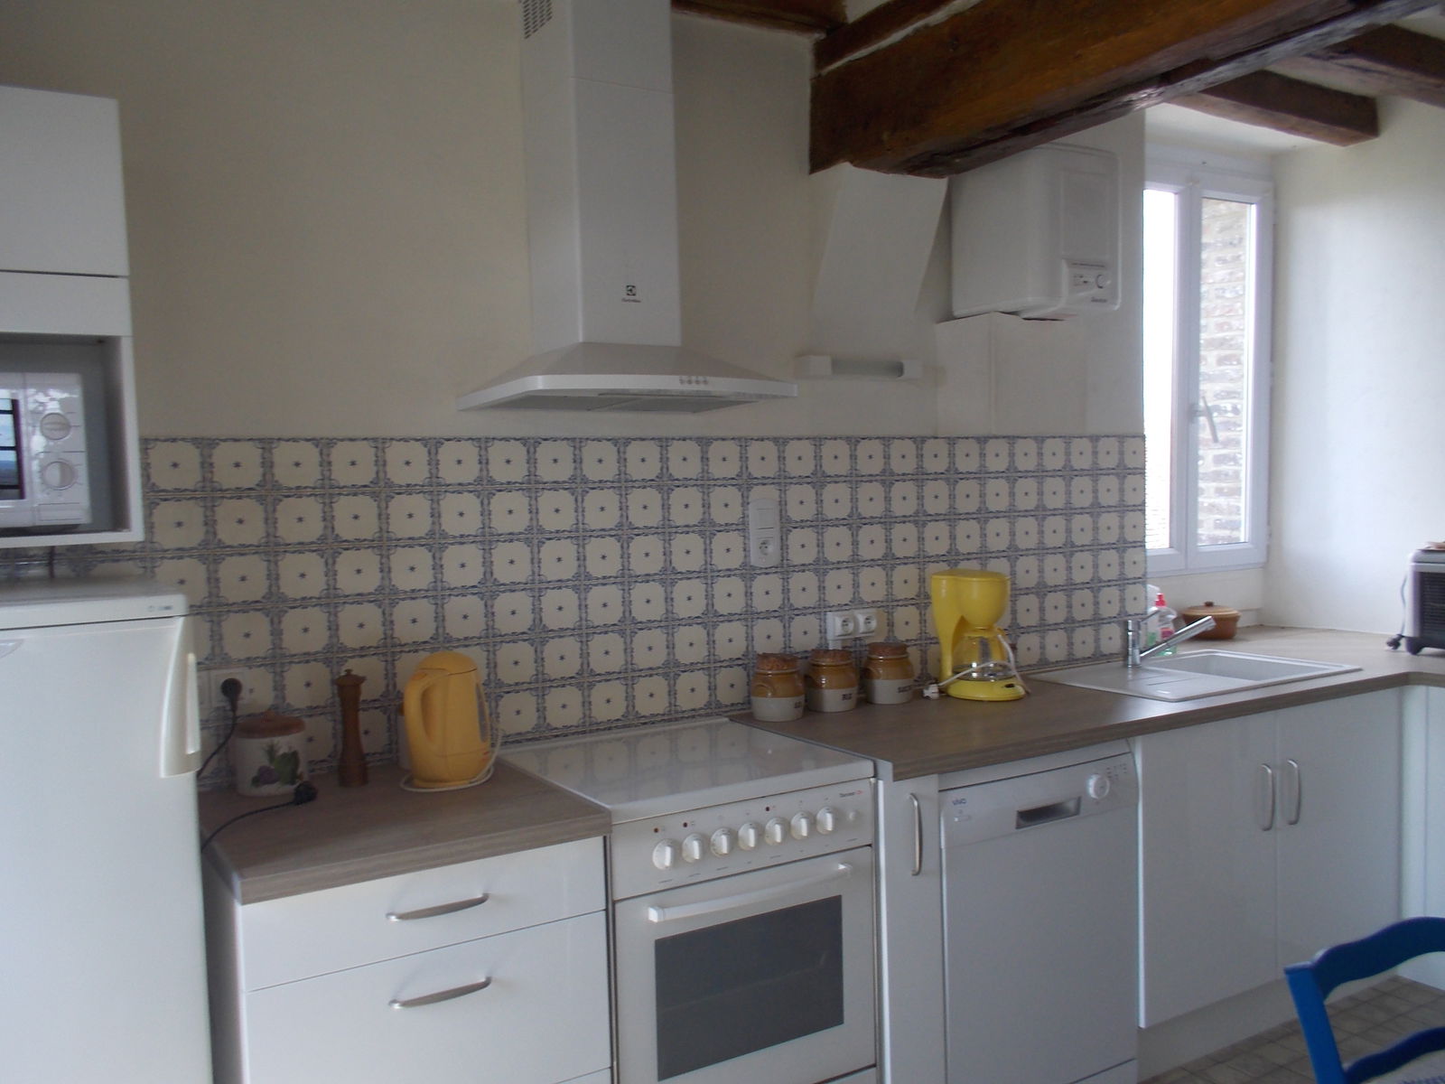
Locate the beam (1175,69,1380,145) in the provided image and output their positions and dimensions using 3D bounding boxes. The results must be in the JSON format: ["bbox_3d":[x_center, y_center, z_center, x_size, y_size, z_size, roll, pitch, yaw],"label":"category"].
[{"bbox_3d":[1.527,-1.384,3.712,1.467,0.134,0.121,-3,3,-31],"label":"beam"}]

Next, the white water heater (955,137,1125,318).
[{"bbox_3d":[0.852,-0.814,3.253,0.323,0.420,0.343,-3,3,-31],"label":"white water heater"}]

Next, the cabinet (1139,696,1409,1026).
[{"bbox_3d":[1.284,0.765,3.339,1.050,0.679,0.580,-3,3,-31],"label":"cabinet"}]

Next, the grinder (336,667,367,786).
[{"bbox_3d":[-0.733,0.364,2.388,0.057,0.225,0.057,-3,3,-31],"label":"grinder"}]

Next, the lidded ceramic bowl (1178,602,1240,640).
[{"bbox_3d":[1.693,0.269,4.205,0.198,0.123,0.198,-2,2,0],"label":"lidded ceramic bowl"}]

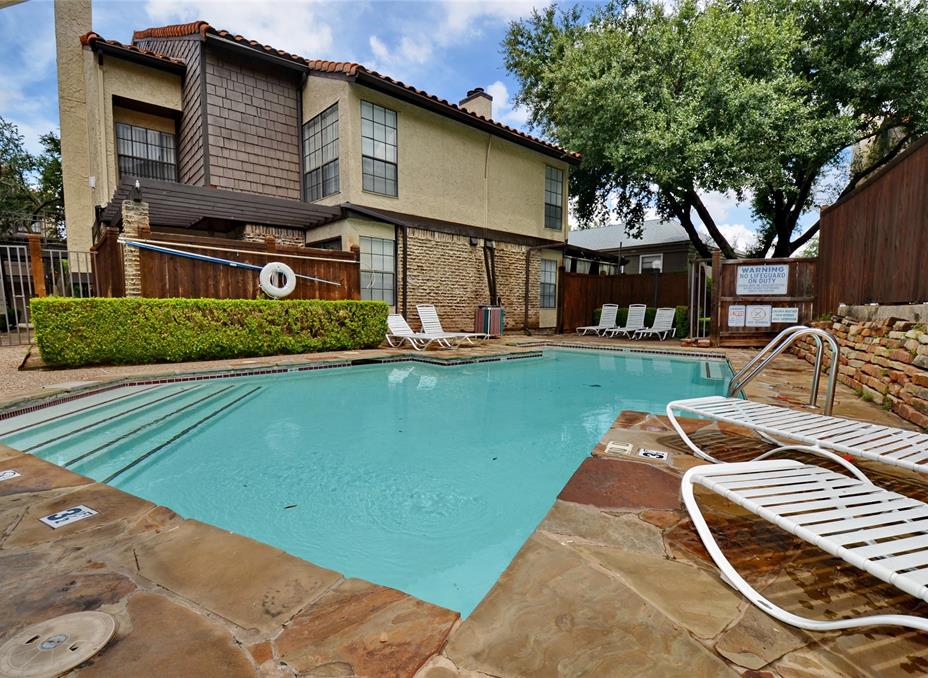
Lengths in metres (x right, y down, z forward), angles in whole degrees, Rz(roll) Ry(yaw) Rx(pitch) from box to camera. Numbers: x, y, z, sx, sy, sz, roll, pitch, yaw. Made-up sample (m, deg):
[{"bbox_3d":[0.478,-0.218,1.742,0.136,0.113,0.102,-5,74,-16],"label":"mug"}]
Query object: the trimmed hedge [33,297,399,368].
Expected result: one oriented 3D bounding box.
[{"bbox_3d":[-4.210,-0.233,8.232,5.741,1.050,0.750,-3,5,-37],"label":"trimmed hedge"}]

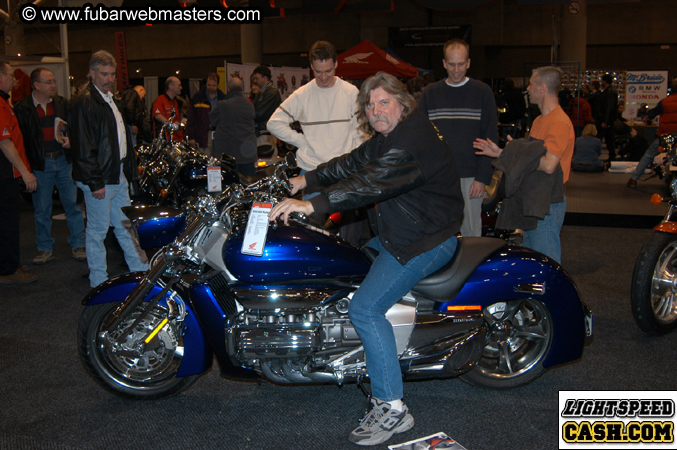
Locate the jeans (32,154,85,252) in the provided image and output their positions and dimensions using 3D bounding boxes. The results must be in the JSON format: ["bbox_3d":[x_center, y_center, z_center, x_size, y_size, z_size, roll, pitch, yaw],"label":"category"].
[{"bbox_3d":[-2.629,-0.202,6.350,0.420,0.920,0.360,-8,11,-38],"label":"jeans"}]

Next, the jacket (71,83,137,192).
[{"bbox_3d":[-1.772,-0.652,5.100,0.350,0.790,0.480,3,10,26],"label":"jacket"}]

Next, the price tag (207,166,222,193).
[{"bbox_3d":[-0.880,-0.323,4.800,0.100,0.190,0.012,-1,9,3],"label":"price tag"}]

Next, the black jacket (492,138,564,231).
[{"bbox_3d":[1.292,-0.275,4.600,0.450,0.620,0.340,-4,9,-14],"label":"black jacket"}]

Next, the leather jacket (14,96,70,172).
[{"bbox_3d":[-2.745,-0.846,6.250,0.510,0.710,0.330,-9,12,-42],"label":"leather jacket"}]

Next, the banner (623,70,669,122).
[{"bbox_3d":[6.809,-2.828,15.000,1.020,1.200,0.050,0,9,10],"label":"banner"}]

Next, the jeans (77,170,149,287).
[{"bbox_3d":[-1.729,0.011,5.150,0.450,0.960,0.400,3,10,26],"label":"jeans"}]

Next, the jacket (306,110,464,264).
[{"bbox_3d":[0.218,-0.178,3.130,0.710,0.650,0.600,-3,9,-10],"label":"jacket"}]

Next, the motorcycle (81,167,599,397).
[{"bbox_3d":[-0.046,0.261,3.191,2.470,1.110,0.900,-1,9,0],"label":"motorcycle"}]

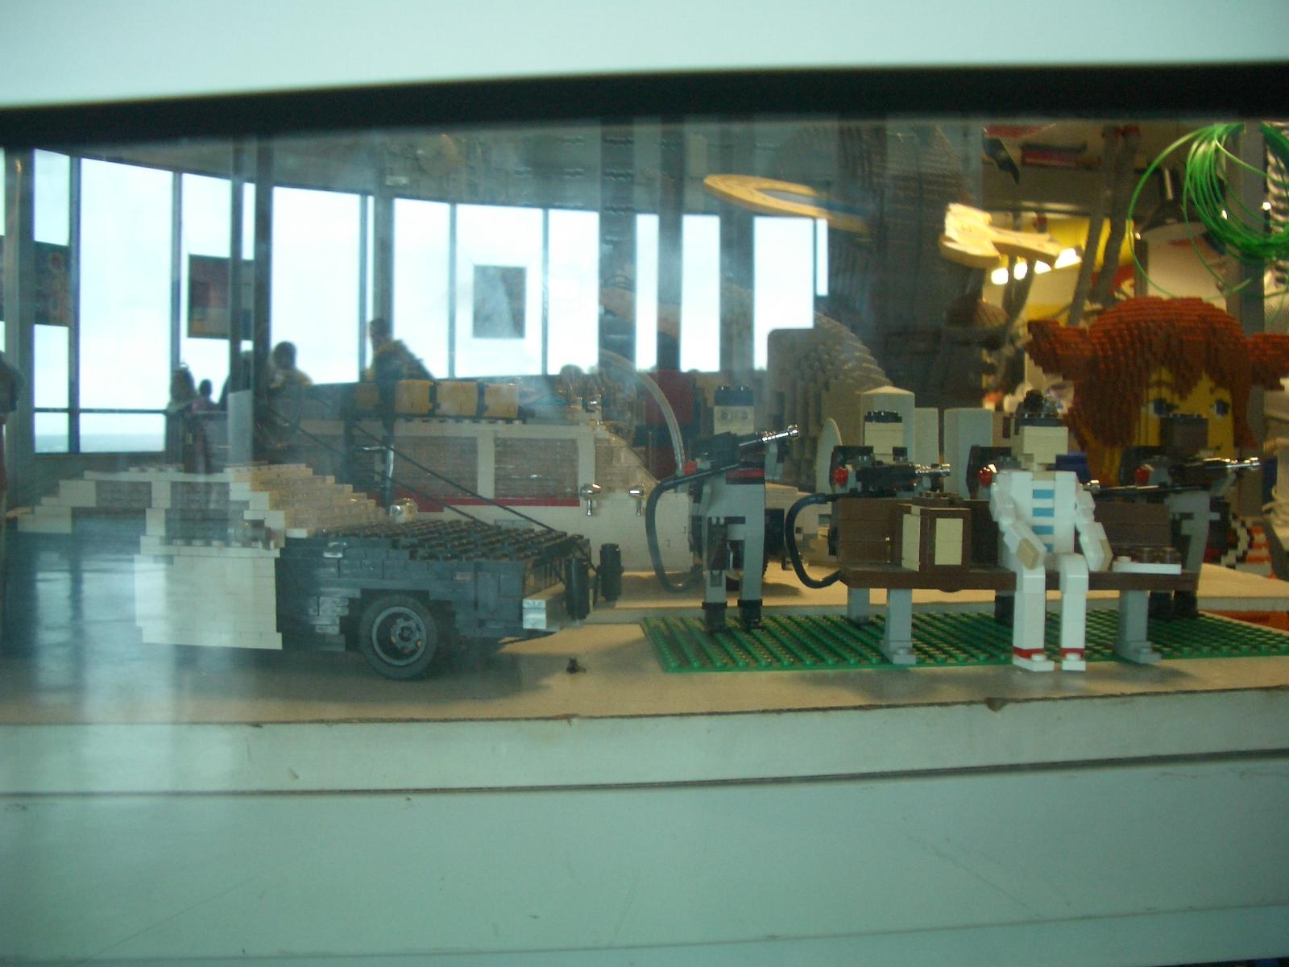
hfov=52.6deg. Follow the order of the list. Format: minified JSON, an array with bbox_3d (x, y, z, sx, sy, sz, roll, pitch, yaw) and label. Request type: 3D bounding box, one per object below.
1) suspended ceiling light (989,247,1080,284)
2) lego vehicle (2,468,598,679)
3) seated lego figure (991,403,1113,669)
[{"bbox_3d":[1.647,-0.920,5.500,0.380,0.160,0.200,0,2,0],"label":"suspended ceiling light"},{"bbox_3d":[-0.128,0.030,0.490,0.232,0.074,0.086,0,2,14],"label":"lego vehicle"},{"bbox_3d":[0.146,0.020,0.470,0.042,0.092,0.037,-1,2,-3],"label":"seated lego figure"}]

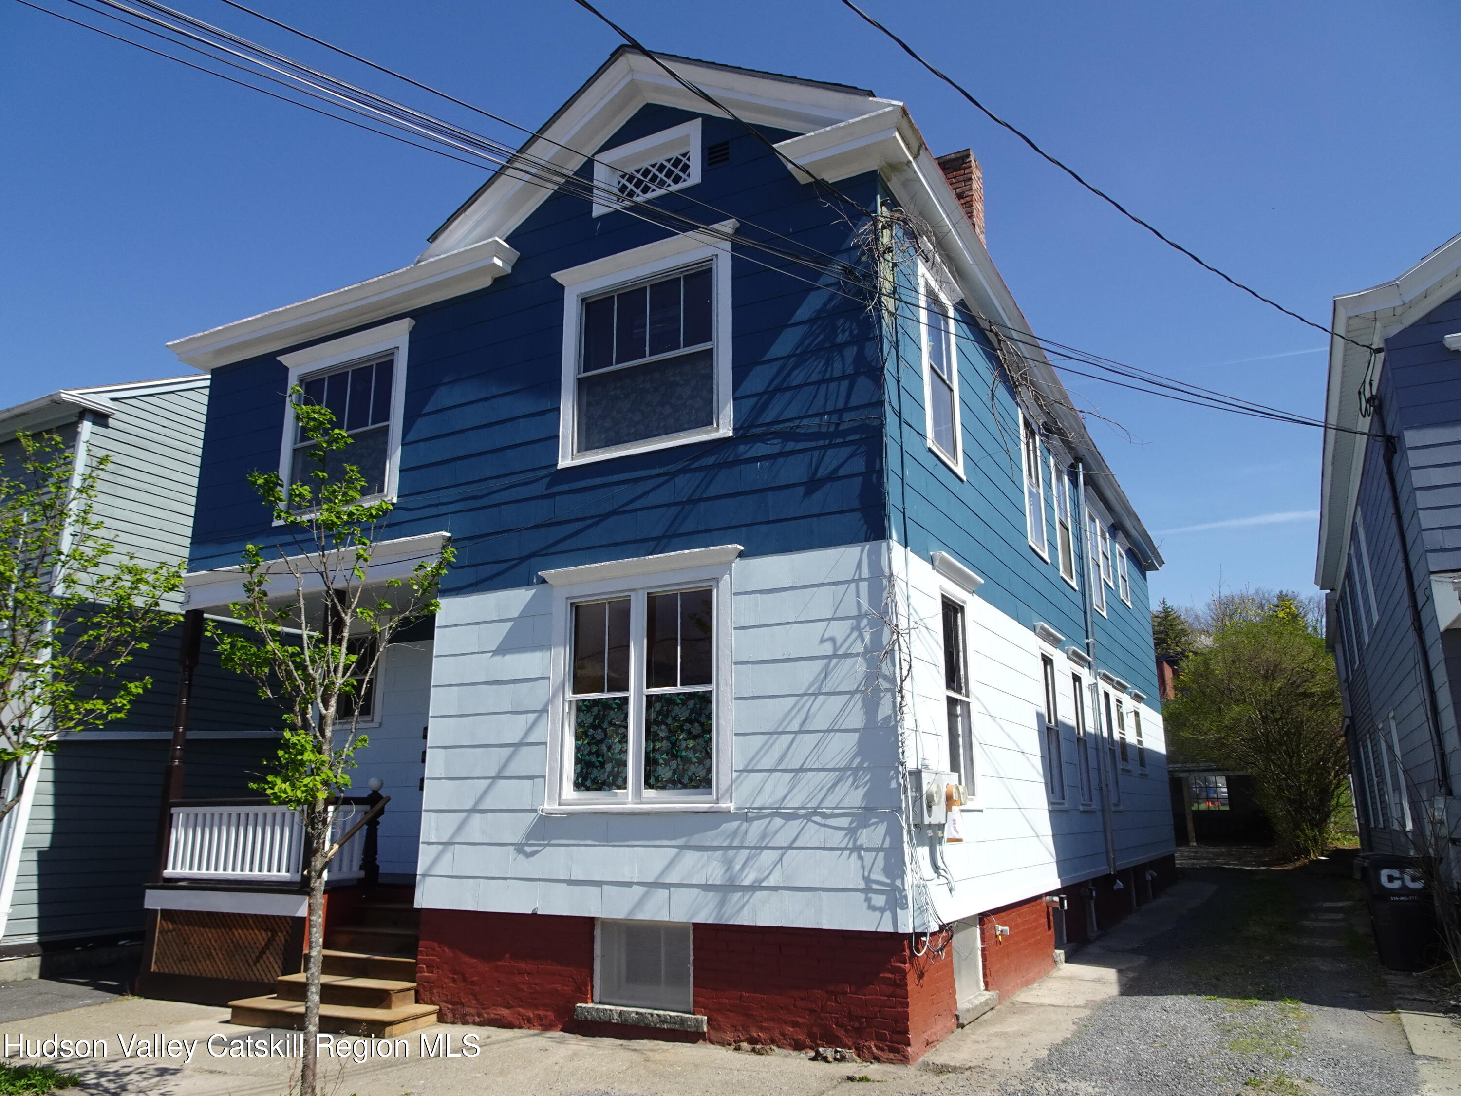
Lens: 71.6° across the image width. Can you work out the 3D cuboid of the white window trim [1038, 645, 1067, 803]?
[{"bbox_3d":[3.645,2.007,11.374,0.120,1.830,0.960,-8,-17,28],"label":"white window trim"}]

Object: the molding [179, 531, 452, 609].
[{"bbox_3d":[-4.272,0.272,10.168,3.800,0.360,0.200,-8,-16,27],"label":"molding"}]

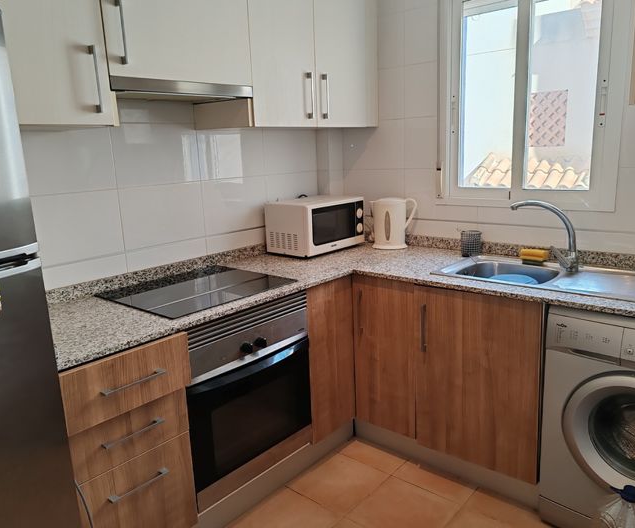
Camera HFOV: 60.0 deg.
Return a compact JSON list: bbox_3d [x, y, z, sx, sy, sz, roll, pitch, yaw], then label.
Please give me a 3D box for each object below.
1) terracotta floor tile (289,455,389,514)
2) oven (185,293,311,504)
[{"bbox_3d":[0.091,0.923,2.332,0.328,0.010,0.332,8,16,40],"label":"terracotta floor tile"},{"bbox_3d":[-0.428,0.416,2.182,0.570,0.598,0.595,8,16,40],"label":"oven"}]

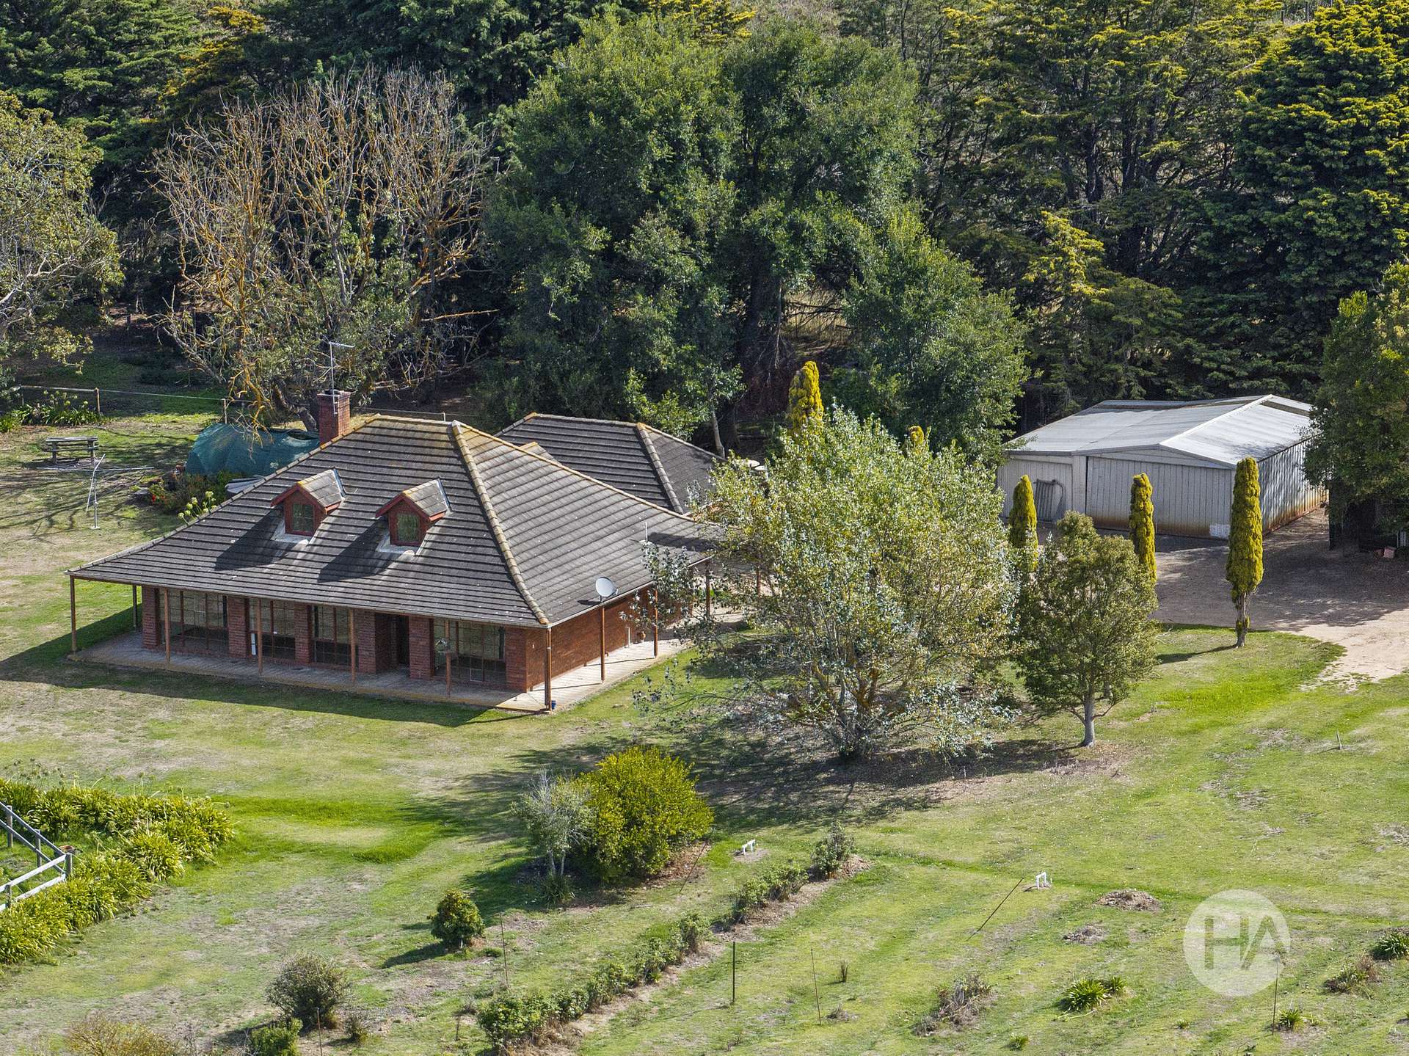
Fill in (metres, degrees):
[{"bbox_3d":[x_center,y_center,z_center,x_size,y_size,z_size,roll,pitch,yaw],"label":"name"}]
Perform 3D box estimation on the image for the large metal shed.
[{"bbox_3d":[16.097,-2.360,223.205,9.300,3.150,9.000,6,14,29],"label":"large metal shed"}]

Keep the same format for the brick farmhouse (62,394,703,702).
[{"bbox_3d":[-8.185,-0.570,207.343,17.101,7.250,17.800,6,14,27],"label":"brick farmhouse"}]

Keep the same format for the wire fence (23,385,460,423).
[{"bbox_3d":[-17.237,-4.123,238.953,17.370,1.150,0.120,4,13,16],"label":"wire fence"}]

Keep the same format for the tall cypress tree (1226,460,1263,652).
[{"bbox_3d":[16.773,0.740,203.277,1.150,6.000,1.150,-1,13,0],"label":"tall cypress tree"}]

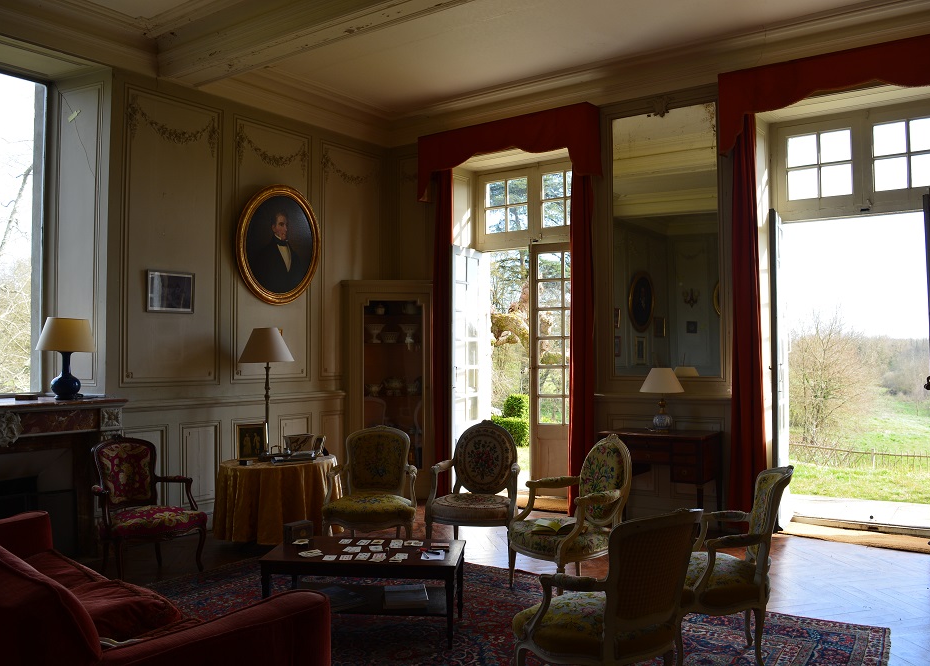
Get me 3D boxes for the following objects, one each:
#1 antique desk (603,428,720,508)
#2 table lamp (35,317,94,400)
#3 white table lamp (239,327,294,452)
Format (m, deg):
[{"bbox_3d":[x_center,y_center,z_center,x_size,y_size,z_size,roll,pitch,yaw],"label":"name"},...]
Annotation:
[{"bbox_3d":[1.501,1.150,5.713,0.797,0.787,0.551,-1,-1,36],"label":"antique desk"},{"bbox_3d":[-2.815,0.180,5.289,0.410,0.575,0.410,-2,-2,38],"label":"table lamp"},{"bbox_3d":[-1.513,0.441,5.700,0.420,0.970,0.420,0,-2,0],"label":"white table lamp"}]

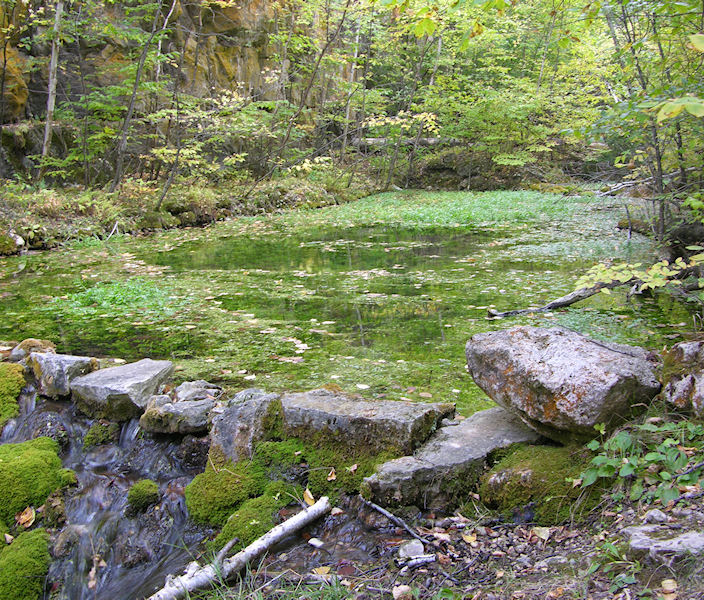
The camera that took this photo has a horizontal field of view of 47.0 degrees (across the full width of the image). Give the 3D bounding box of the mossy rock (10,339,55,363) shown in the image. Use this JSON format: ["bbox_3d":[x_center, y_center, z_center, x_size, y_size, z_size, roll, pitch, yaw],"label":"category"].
[{"bbox_3d":[-1.963,0.308,4.980,0.250,0.140,0.210,-3,12,-15],"label":"mossy rock"}]

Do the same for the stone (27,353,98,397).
[{"bbox_3d":[-1.660,0.430,4.660,0.340,0.210,0.260,-3,12,-15],"label":"stone"}]

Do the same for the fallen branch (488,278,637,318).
[{"bbox_3d":[1.455,-0.047,5.566,1.200,0.180,0.160,-6,13,-24],"label":"fallen branch"}]

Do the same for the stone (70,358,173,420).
[{"bbox_3d":[-1.068,0.392,3.748,0.340,0.190,0.400,7,14,29],"label":"stone"}]

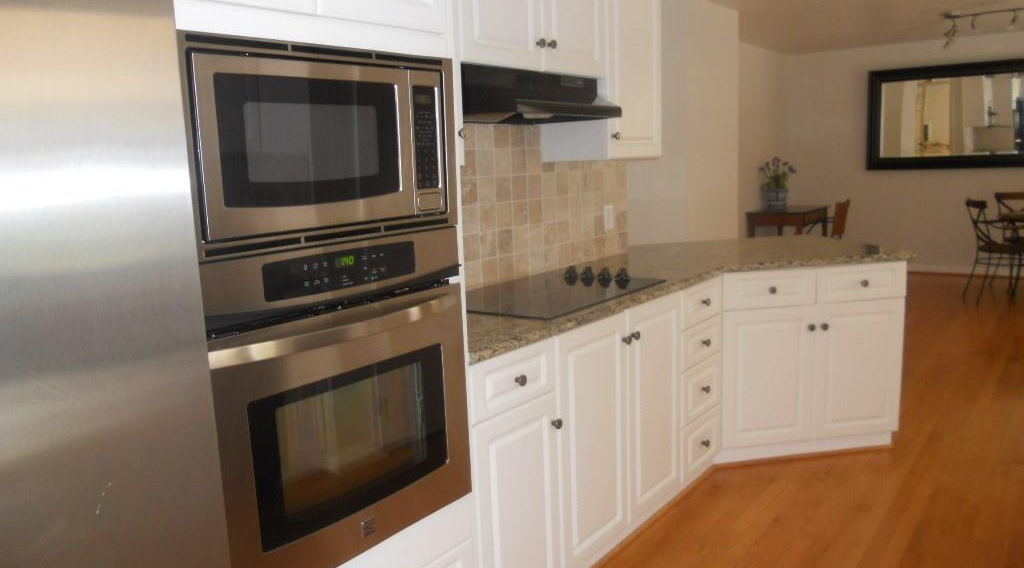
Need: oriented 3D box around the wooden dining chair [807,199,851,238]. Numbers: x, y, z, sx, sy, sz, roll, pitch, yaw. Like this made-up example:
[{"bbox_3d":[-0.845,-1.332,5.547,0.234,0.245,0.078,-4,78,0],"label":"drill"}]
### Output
[{"bbox_3d":[3.099,-0.433,8.112,0.520,0.850,0.470,5,11,36],"label":"wooden dining chair"}]

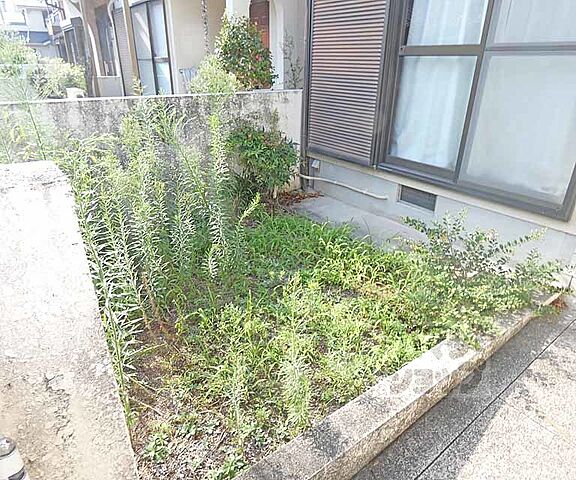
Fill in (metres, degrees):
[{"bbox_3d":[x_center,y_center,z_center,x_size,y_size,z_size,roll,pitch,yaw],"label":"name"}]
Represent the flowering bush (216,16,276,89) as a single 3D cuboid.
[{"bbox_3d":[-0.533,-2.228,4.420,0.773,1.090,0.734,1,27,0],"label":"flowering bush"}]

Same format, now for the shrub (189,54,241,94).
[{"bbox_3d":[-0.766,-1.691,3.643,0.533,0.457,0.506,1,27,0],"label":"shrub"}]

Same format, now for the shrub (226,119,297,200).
[{"bbox_3d":[-0.292,-0.843,3.873,0.774,0.975,0.696,1,27,0],"label":"shrub"}]

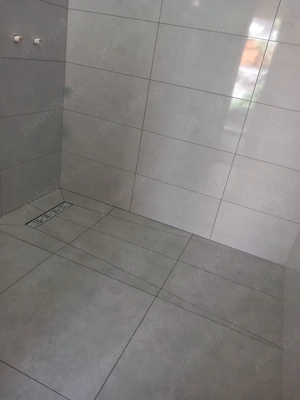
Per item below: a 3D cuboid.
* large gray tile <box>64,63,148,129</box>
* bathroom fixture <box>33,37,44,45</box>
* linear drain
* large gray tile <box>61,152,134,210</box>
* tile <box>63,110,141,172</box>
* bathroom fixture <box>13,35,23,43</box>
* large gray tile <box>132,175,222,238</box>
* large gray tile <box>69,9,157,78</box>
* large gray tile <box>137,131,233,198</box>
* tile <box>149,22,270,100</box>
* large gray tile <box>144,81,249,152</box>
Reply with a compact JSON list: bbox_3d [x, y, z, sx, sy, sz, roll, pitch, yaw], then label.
[{"bbox_3d":[-0.297,-0.675,2.012,0.600,0.300,0.010,18,26,16],"label":"large gray tile"},{"bbox_3d":[-0.618,-0.881,1.735,0.037,0.031,0.031,18,26,16],"label":"bathroom fixture"},{"bbox_3d":[-0.650,0.098,2.050,0.072,0.015,0.400,18,26,16],"label":"linear drain"},{"bbox_3d":[-0.396,-0.140,2.271,0.600,0.300,0.010,18,26,16],"label":"large gray tile"},{"bbox_3d":[-0.346,-0.408,2.142,0.600,0.300,0.010,18,26,16],"label":"tile"},{"bbox_3d":[-0.673,-0.825,1.607,0.037,0.031,0.031,18,26,16],"label":"bathroom fixture"},{"bbox_3d":[0.153,0.040,2.110,0.600,0.300,0.010,18,26,16],"label":"large gray tile"},{"bbox_3d":[-0.247,-0.943,1.883,0.600,0.300,0.010,18,26,16],"label":"large gray tile"},{"bbox_3d":[0.203,-0.228,1.981,0.600,0.300,0.010,18,26,16],"label":"large gray tile"},{"bbox_3d":[0.302,-0.763,1.722,0.600,0.300,0.010,18,26,16],"label":"tile"},{"bbox_3d":[0.252,-0.495,1.851,0.600,0.300,0.010,18,26,16],"label":"large gray tile"}]

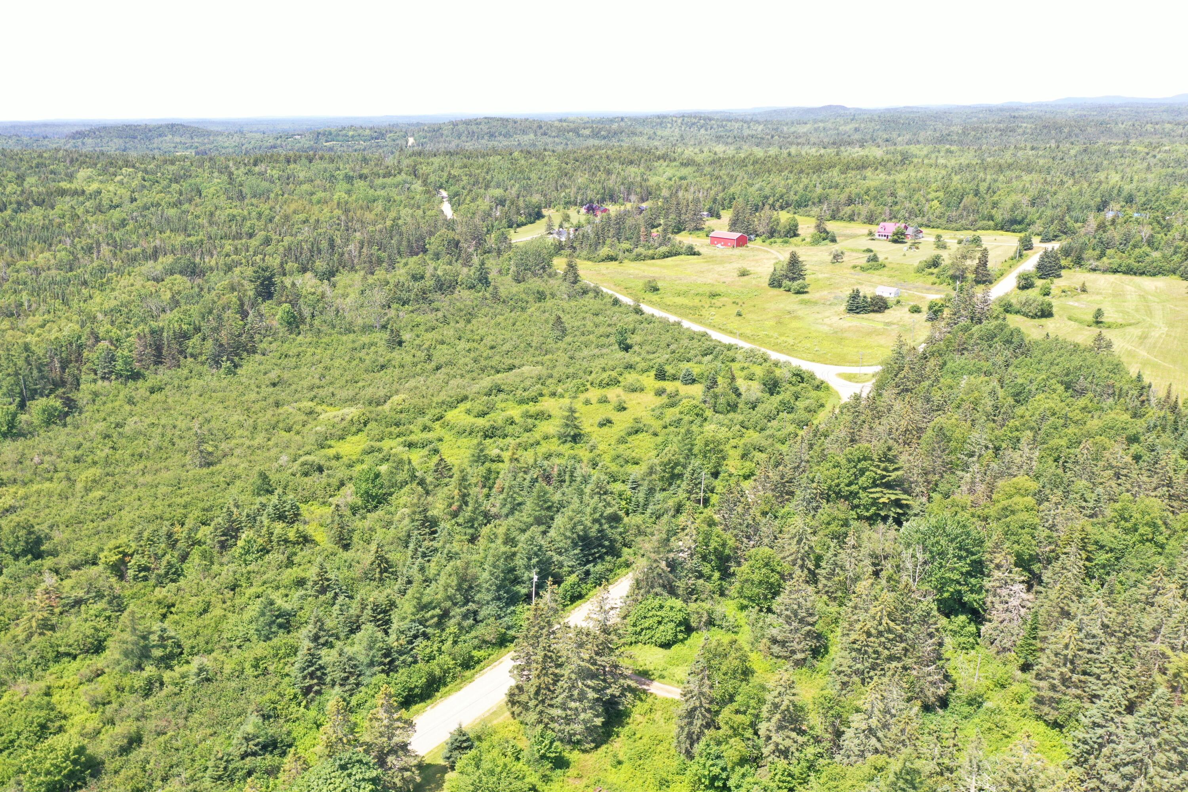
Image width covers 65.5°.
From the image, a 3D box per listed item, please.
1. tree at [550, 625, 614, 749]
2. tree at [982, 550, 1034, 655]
[{"bbox_3d":[-1.510,35.640,115.250,7.960,15.800,7.960,-1,17,0],"label":"tree"},{"bbox_3d":[59.960,29.410,132.700,7.050,15.960,7.050,-1,17,0],"label":"tree"}]

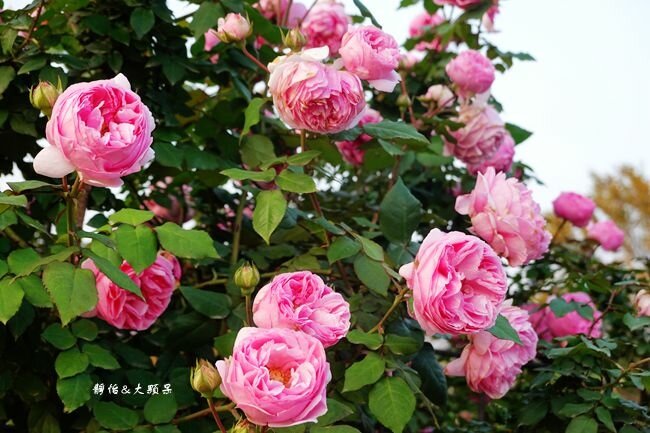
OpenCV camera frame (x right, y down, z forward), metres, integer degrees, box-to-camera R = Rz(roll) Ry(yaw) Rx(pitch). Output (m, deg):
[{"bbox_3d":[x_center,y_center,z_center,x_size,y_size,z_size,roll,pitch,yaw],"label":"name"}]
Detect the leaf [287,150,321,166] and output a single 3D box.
[{"bbox_3d":[-0.021,-0.057,1.173,0.034,0.016,0.020,0,-5,-6],"label":"leaf"}]

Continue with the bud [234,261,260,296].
[{"bbox_3d":[-0.069,0.055,1.060,0.023,0.031,0.023,0,3,0],"label":"bud"}]

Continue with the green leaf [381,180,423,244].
[{"bbox_3d":[0.076,-0.006,1.180,0.041,0.064,0.010,-4,-12,5],"label":"green leaf"}]

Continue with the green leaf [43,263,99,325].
[{"bbox_3d":[-0.229,0.070,1.070,0.050,0.063,0.014,6,-23,9],"label":"green leaf"}]

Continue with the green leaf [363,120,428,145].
[{"bbox_3d":[0.073,-0.086,1.240,0.069,0.013,0.042,17,19,6],"label":"green leaf"}]

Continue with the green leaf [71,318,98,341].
[{"bbox_3d":[-0.222,0.104,1.100,0.034,0.026,0.009,-13,-45,22],"label":"green leaf"}]

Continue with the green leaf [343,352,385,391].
[{"bbox_3d":[0.034,0.139,1.060,0.033,0.051,0.009,33,-24,29],"label":"green leaf"}]

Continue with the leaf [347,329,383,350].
[{"bbox_3d":[0.037,0.114,1.102,0.032,0.020,0.020,0,-5,0],"label":"leaf"}]

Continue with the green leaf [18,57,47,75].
[{"bbox_3d":[-0.307,-0.158,1.250,0.038,0.009,0.026,-27,48,-21],"label":"green leaf"}]

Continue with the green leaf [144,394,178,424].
[{"bbox_3d":[-0.161,0.190,1.173,0.034,0.029,0.015,0,-5,0],"label":"green leaf"}]

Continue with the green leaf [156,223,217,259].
[{"bbox_3d":[-0.127,0.022,1.091,0.059,0.033,0.022,0,-5,-6],"label":"green leaf"}]

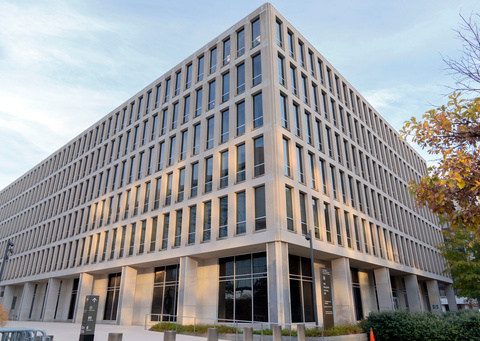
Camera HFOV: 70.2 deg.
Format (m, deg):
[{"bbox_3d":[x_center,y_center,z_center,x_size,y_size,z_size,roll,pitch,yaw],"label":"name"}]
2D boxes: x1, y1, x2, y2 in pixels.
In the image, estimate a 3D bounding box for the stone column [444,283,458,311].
[{"bbox_3d":[28.227,17.372,45.143,0.889,4.463,0.889,-19,-30,38],"label":"stone column"}]

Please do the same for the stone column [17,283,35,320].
[{"bbox_3d":[-27.429,16.809,43.950,0.713,4.585,1.102,-19,-29,38],"label":"stone column"}]

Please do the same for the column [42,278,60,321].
[{"bbox_3d":[-23.226,15.938,41.902,0.850,4.900,1.220,-19,-29,38],"label":"column"}]

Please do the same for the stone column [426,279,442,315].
[{"bbox_3d":[25.395,16.783,44.033,1.150,4.900,0.800,-19,-30,38],"label":"stone column"}]

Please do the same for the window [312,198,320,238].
[{"bbox_3d":[5.616,3.571,25.442,0.200,3.000,1.020,-19,-30,38],"label":"window"}]

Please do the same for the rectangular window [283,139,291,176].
[{"bbox_3d":[2.957,-0.841,21.891,0.150,2.856,0.920,-19,-30,38],"label":"rectangular window"}]

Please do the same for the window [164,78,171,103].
[{"bbox_3d":[-6.885,-7.562,32.605,0.920,2.856,0.150,-19,-30,38],"label":"window"}]

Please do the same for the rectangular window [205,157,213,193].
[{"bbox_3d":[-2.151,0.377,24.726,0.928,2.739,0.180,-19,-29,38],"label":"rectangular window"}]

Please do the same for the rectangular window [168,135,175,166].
[{"bbox_3d":[-6.297,-1.829,32.456,1.020,3.000,0.200,-19,-30,38],"label":"rectangular window"}]

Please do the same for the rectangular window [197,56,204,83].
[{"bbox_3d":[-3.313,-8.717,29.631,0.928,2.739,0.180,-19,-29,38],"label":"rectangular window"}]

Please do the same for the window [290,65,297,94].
[{"bbox_3d":[4.127,-6.982,26.654,0.178,2.705,0.972,-19,-29,38],"label":"window"}]

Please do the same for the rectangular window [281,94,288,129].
[{"bbox_3d":[2.951,-4.028,23.239,0.150,2.856,0.920,-19,-30,38],"label":"rectangular window"}]

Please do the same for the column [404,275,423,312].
[{"bbox_3d":[18.211,13.248,35.600,1.102,4.585,0.713,-19,-29,38],"label":"column"}]

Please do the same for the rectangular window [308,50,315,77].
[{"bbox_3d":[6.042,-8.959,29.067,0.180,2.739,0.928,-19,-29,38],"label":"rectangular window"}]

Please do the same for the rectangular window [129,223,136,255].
[{"bbox_3d":[-9.446,6.113,30.314,0.972,2.705,0.178,-19,-29,38],"label":"rectangular window"}]

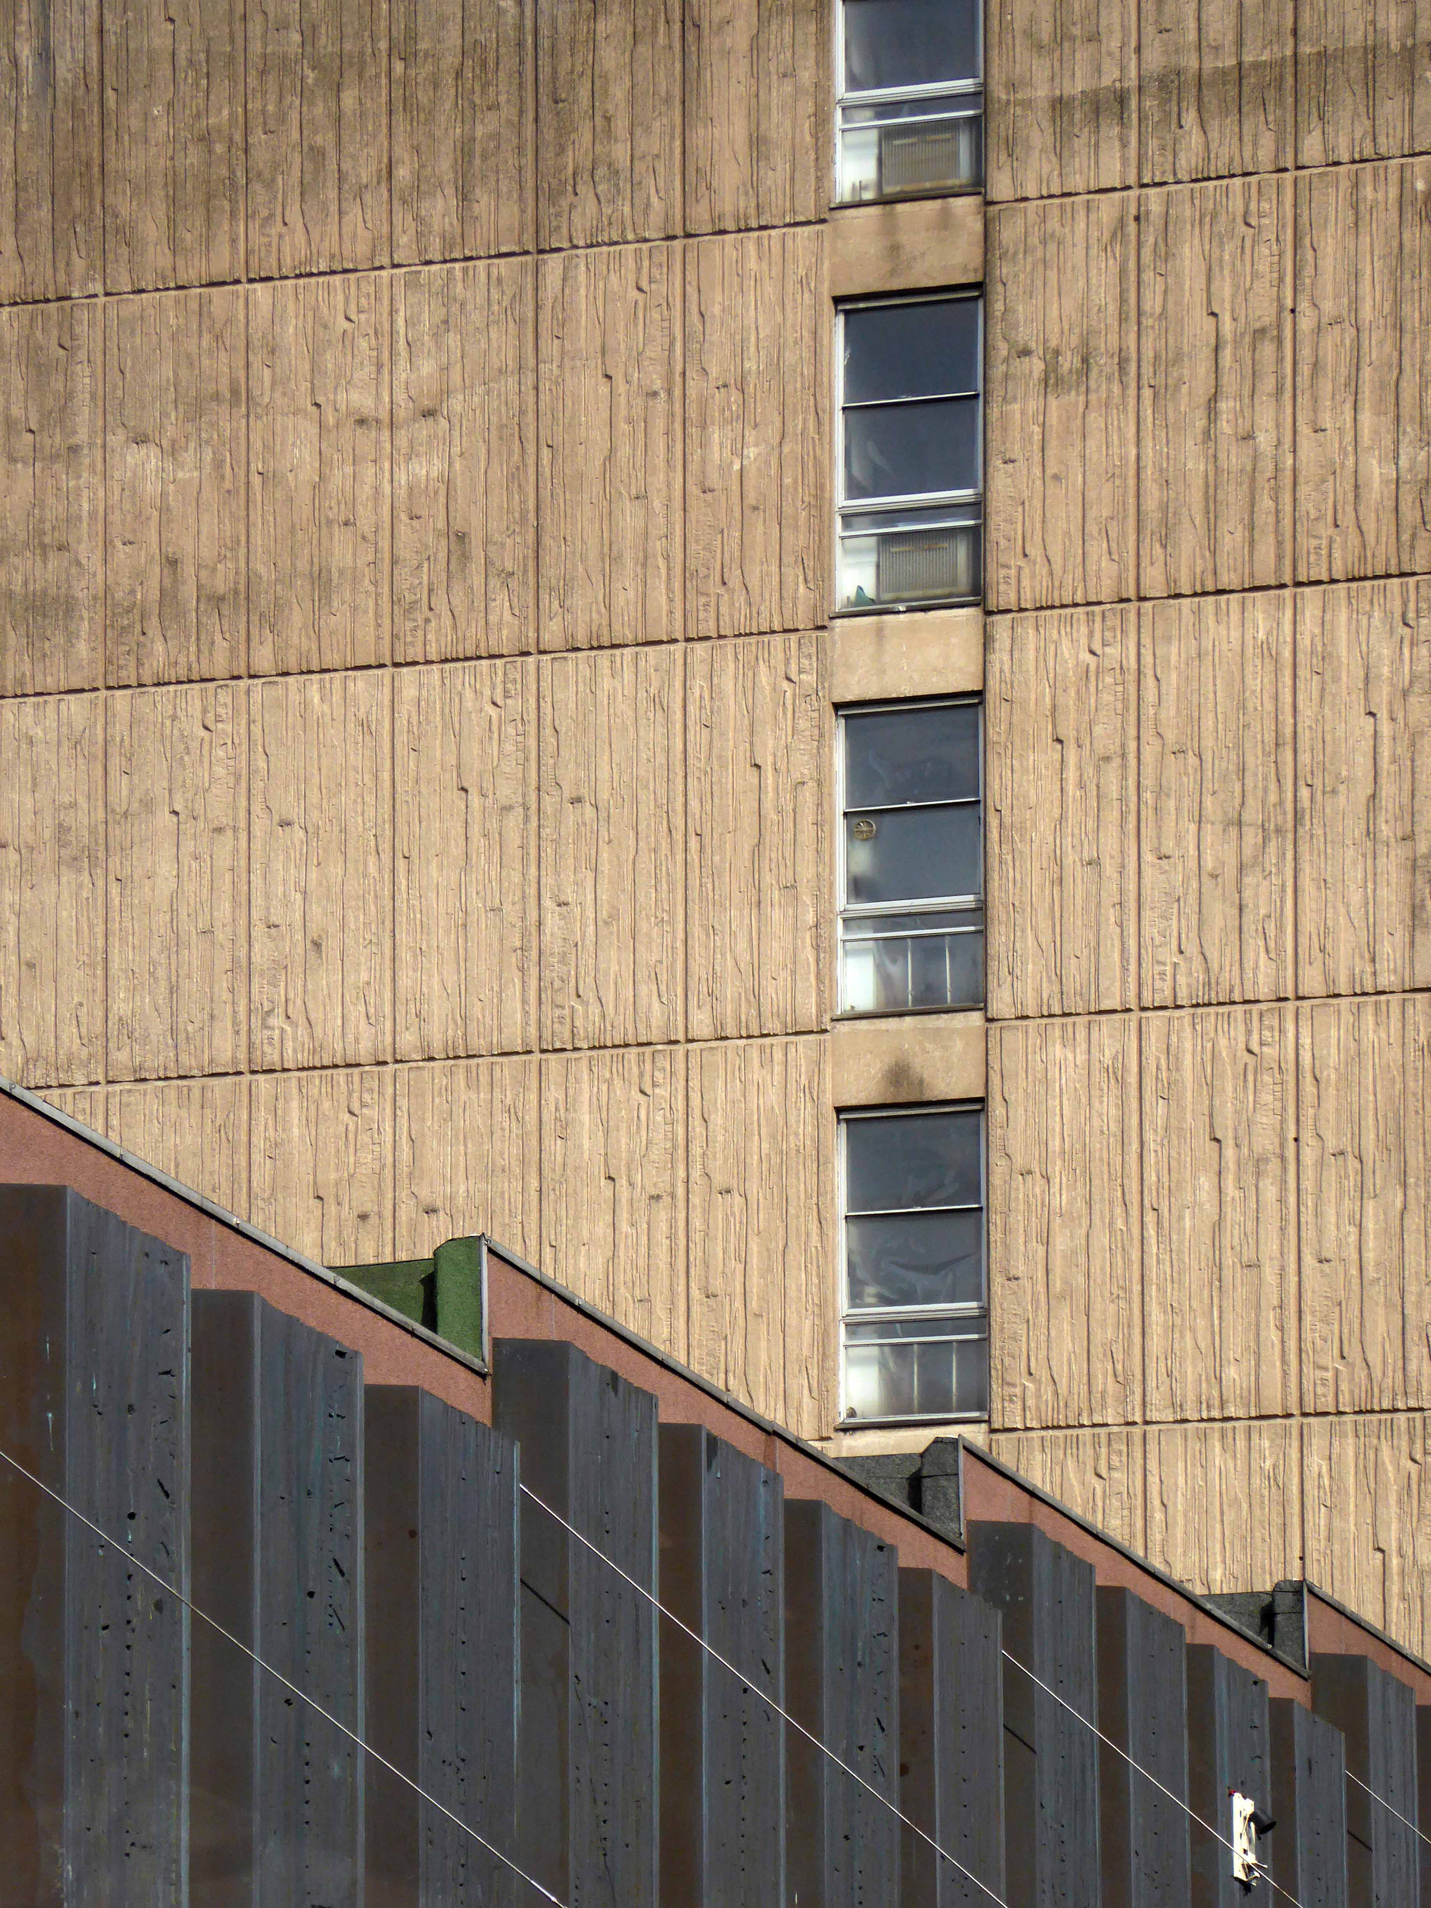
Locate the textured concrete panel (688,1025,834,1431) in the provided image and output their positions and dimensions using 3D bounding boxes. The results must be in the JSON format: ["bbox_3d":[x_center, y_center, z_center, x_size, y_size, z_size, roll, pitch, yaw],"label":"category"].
[{"bbox_3d":[0.312,1.918,55.772,1.040,2.760,0.150,-5,-13,20],"label":"textured concrete panel"}]

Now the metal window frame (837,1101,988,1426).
[{"bbox_3d":[1.340,2.092,55.345,1.030,2.160,0.140,-5,-13,20],"label":"metal window frame"}]

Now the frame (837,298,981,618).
[{"bbox_3d":[1.342,-3.464,57.263,1.080,2.130,0.120,-4,-10,23],"label":"frame"}]

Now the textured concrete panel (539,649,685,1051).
[{"bbox_3d":[-0.690,-0.736,57.132,1.093,2.799,0.130,-4,-11,21],"label":"textured concrete panel"}]

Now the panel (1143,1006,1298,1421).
[{"bbox_3d":[3.384,1.744,55.449,1.092,2.800,0.120,-4,-10,23],"label":"panel"}]

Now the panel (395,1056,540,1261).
[{"bbox_3d":[-1.693,2.100,57.006,1.091,2.780,0.130,-4,-11,21],"label":"panel"}]

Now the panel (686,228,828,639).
[{"bbox_3d":[0.318,-3.581,56.971,1.040,2.760,0.150,-5,-13,20],"label":"panel"}]

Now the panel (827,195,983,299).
[{"bbox_3d":[1.344,-4.877,57.147,1.119,0.631,0.150,-4,-11,21],"label":"panel"}]

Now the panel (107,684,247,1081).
[{"bbox_3d":[-3.765,-0.510,58.304,1.095,2.811,0.130,-4,-11,21],"label":"panel"}]

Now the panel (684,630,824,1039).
[{"bbox_3d":[0.315,-0.792,56.363,1.040,2.760,0.150,-5,-13,20],"label":"panel"}]

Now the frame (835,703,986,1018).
[{"bbox_3d":[1.343,-0.666,56.431,1.070,2.186,0.100,-4,-11,21],"label":"frame"}]

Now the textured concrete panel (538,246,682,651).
[{"bbox_3d":[-0.739,-3.557,58.106,1.092,2.800,0.120,-4,-10,23],"label":"textured concrete panel"}]

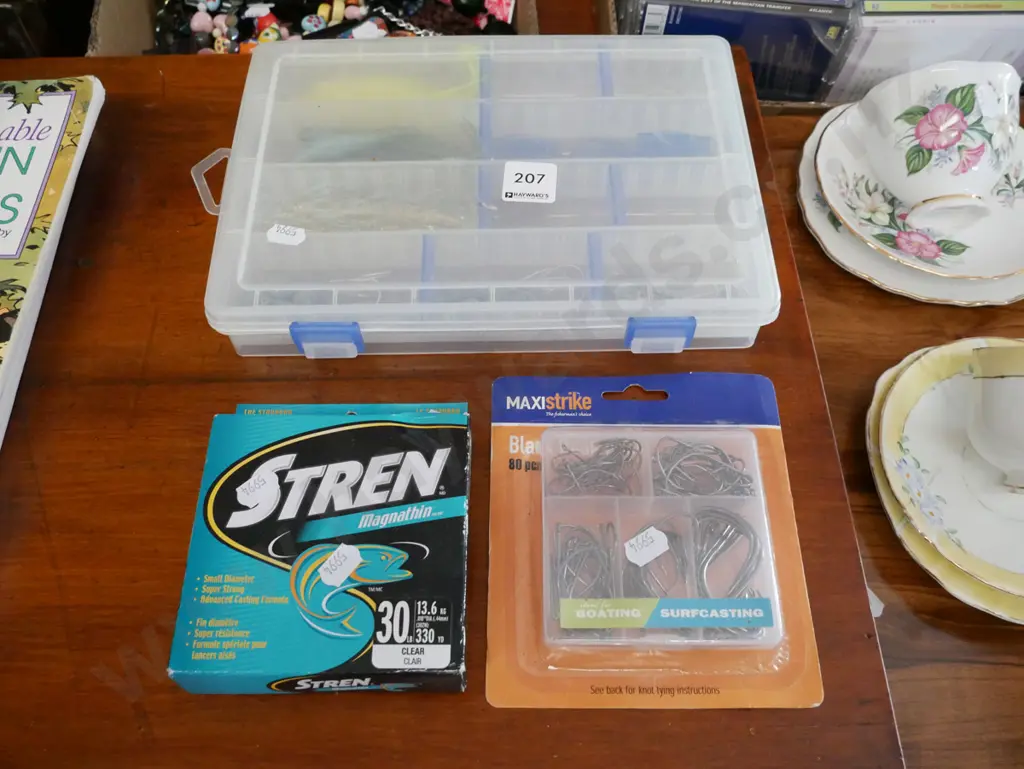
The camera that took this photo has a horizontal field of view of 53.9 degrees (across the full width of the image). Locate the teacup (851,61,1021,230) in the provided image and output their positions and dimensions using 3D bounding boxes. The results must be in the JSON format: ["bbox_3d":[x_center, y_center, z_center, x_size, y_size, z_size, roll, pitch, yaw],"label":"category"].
[{"bbox_3d":[0.226,-0.118,0.533,0.084,0.095,0.064,1,75,1],"label":"teacup"}]

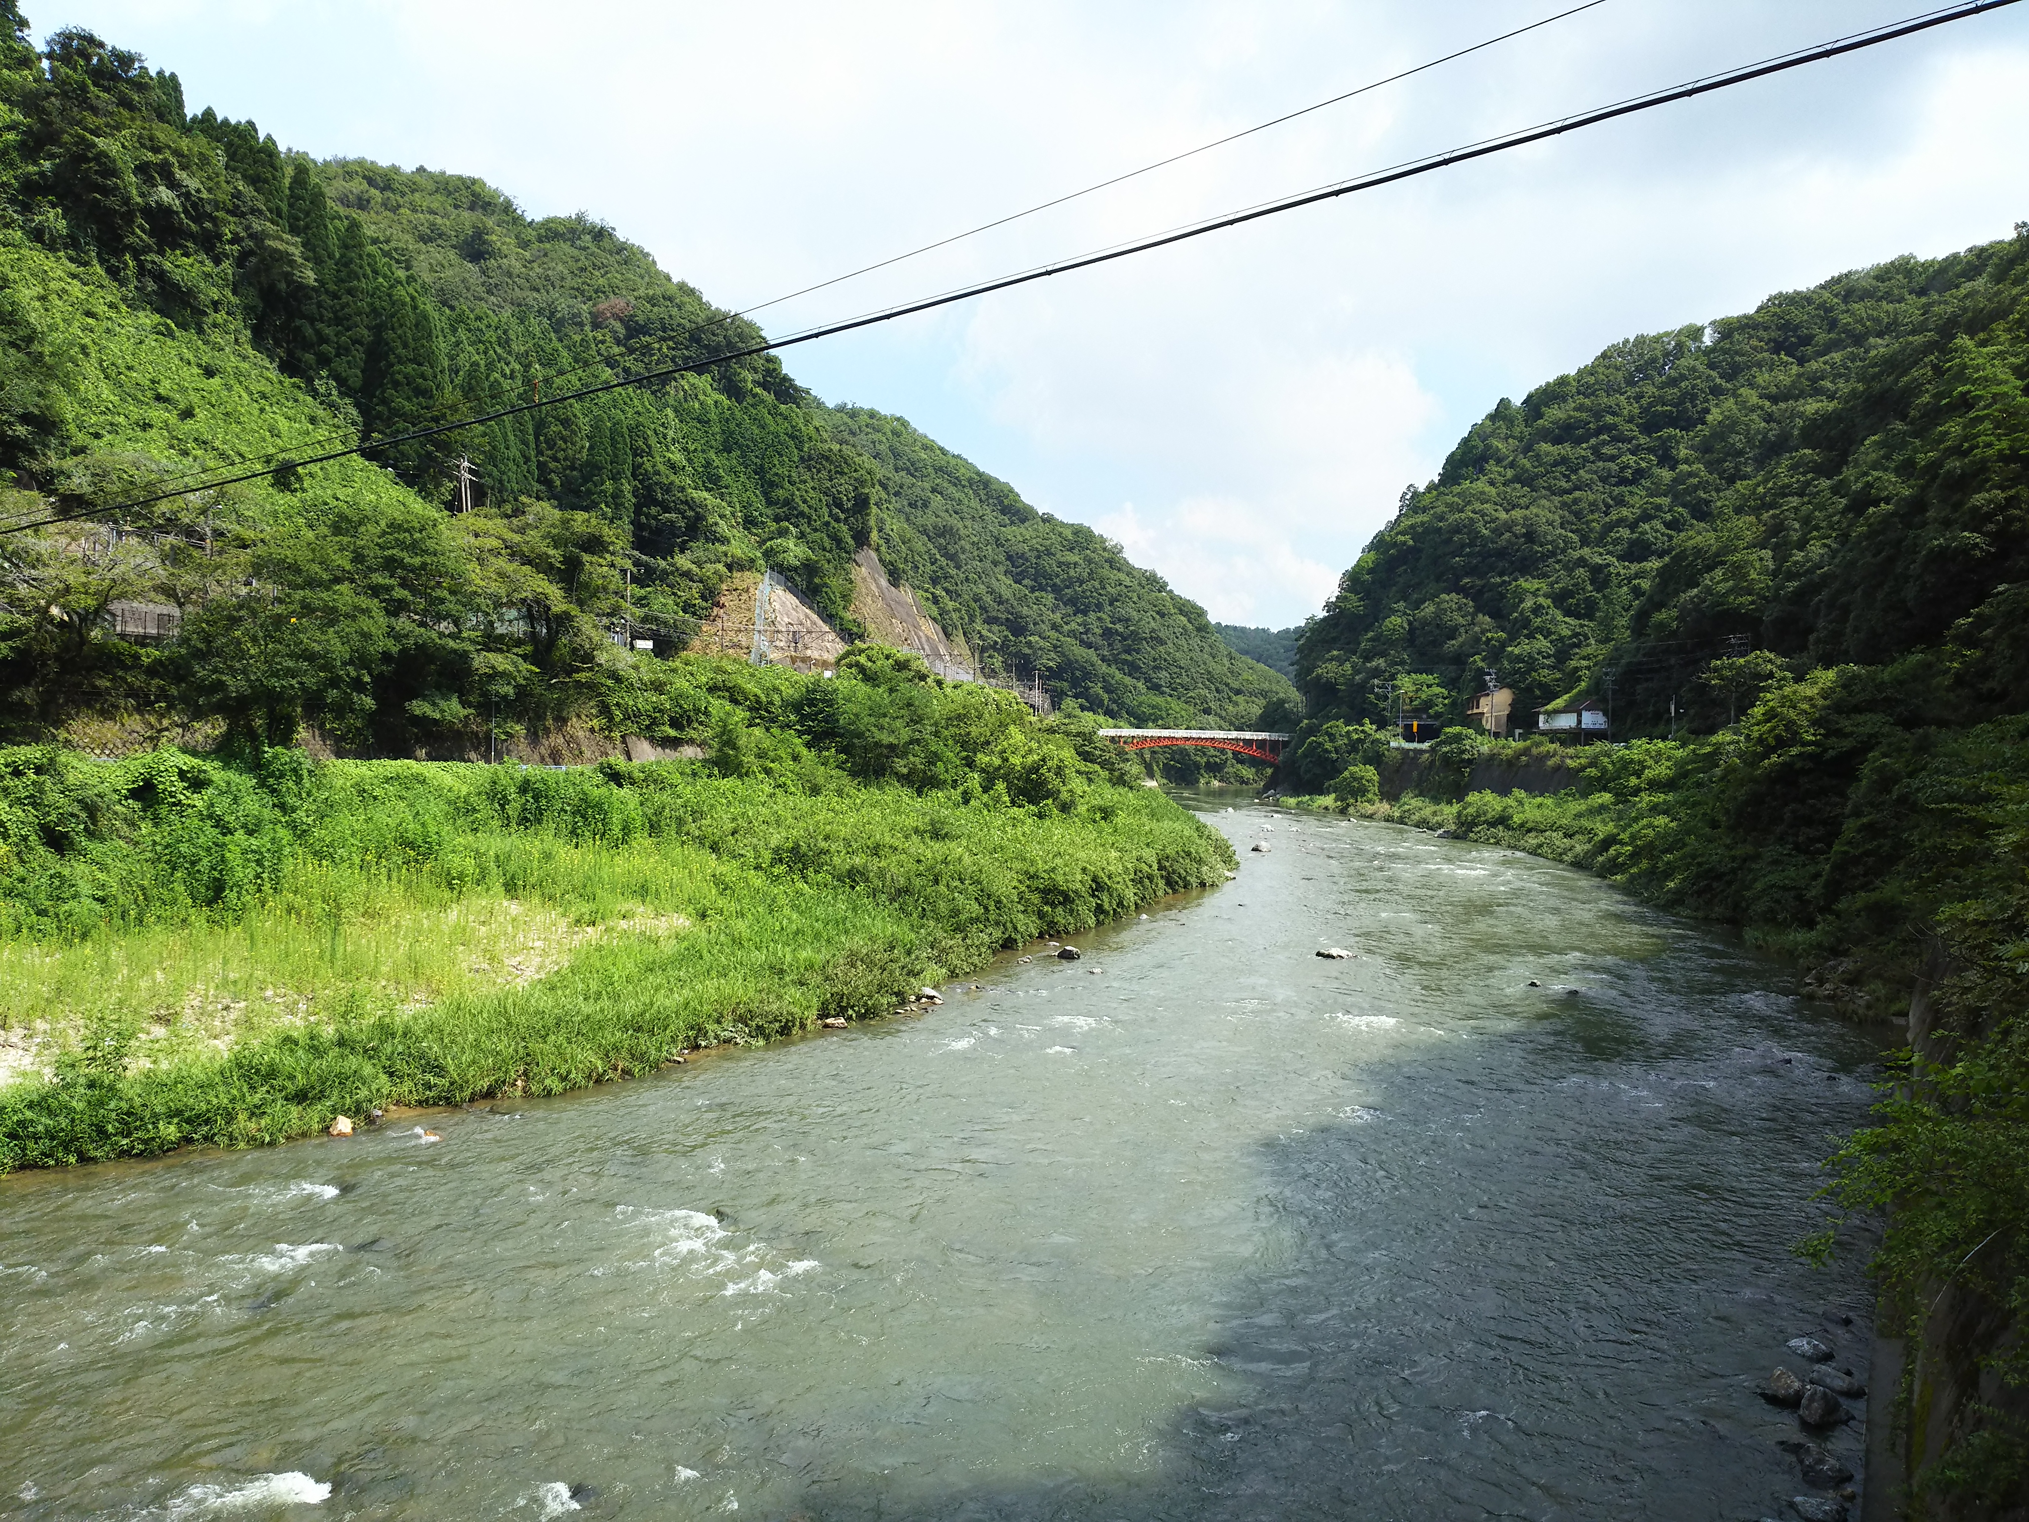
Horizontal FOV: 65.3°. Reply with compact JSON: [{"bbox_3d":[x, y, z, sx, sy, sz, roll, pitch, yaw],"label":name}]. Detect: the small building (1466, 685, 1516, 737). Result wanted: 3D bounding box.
[{"bbox_3d":[68.620,-6.740,228.000,5.800,7.900,5.600,1,1,38],"label":"small building"}]

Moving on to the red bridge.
[{"bbox_3d":[34.670,-2.660,305.000,40.000,6.800,7.000,0,1,0],"label":"red bridge"}]

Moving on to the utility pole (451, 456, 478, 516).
[{"bbox_3d":[-39.850,-17.220,115.000,0.700,9.800,2.800,0,1,12],"label":"utility pole"}]

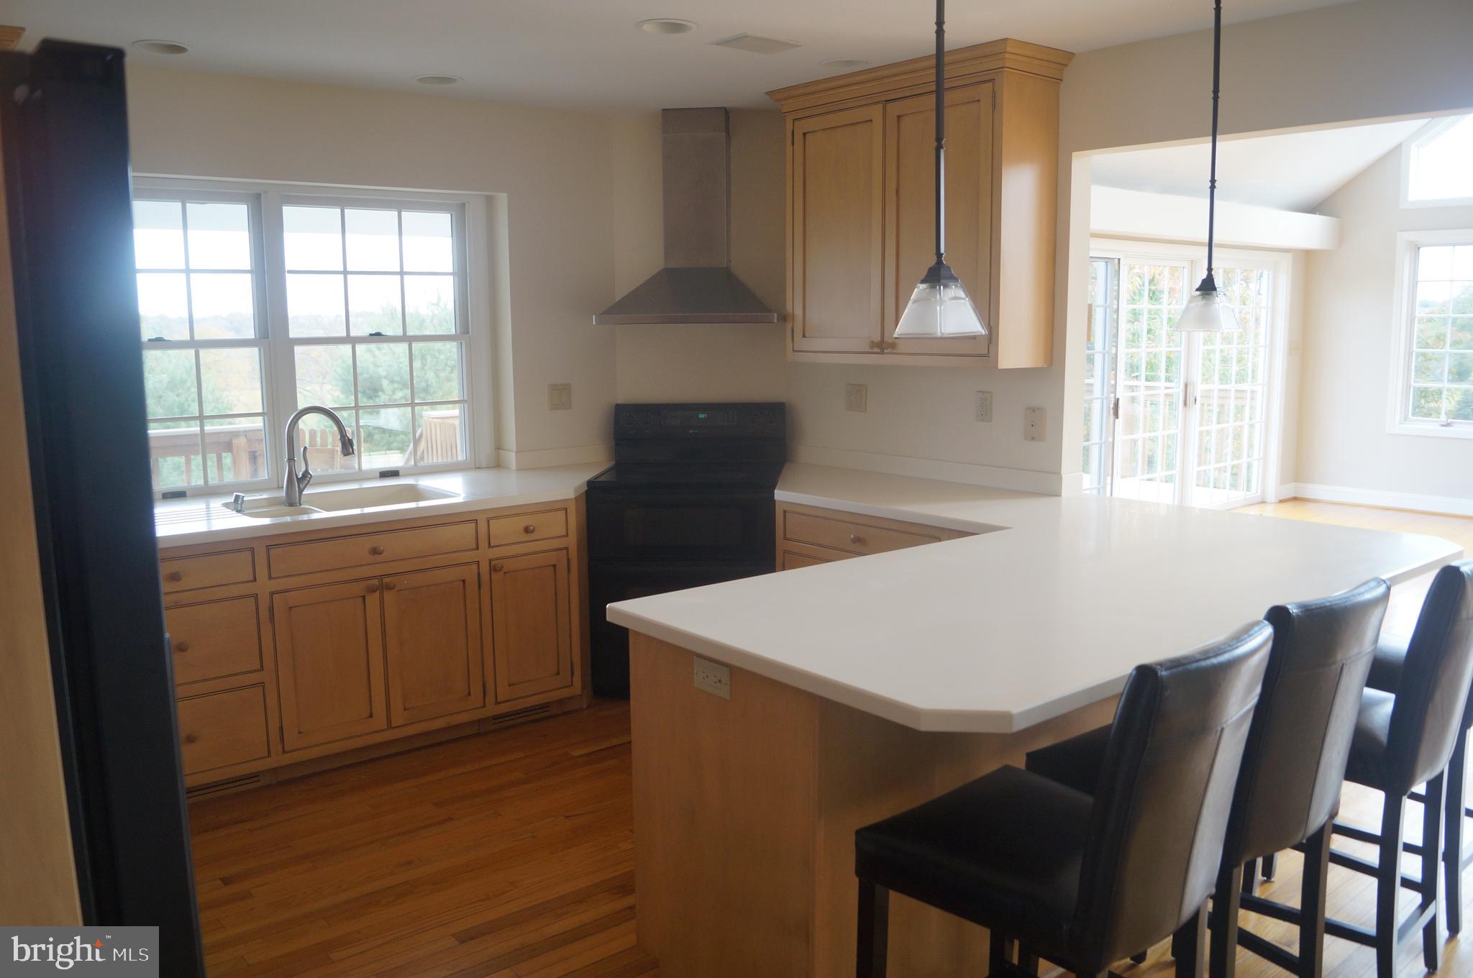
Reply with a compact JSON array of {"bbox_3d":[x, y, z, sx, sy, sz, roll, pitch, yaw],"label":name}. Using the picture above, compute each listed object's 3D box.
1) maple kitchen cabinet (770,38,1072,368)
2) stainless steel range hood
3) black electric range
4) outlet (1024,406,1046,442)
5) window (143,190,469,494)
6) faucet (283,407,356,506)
[{"bbox_3d":[0.644,-0.998,4.136,0.380,1.075,1.180,-7,10,-39],"label":"maple kitchen cabinet"},{"bbox_3d":[-0.193,-1.142,4.628,0.755,0.910,0.485,0,8,3],"label":"stainless steel range hood"},{"bbox_3d":[-0.184,0.236,4.730,0.760,1.175,0.670,0,8,3],"label":"black electric range"},{"bbox_3d":[1.083,-0.232,4.005,0.010,0.120,0.082,-7,10,-39],"label":"outlet"},{"bbox_3d":[-1.756,-0.587,4.274,1.640,1.170,0.110,-7,10,-39],"label":"window"},{"bbox_3d":[-1.461,-0.123,3.862,0.235,0.353,0.080,-1,8,-8],"label":"faucet"}]

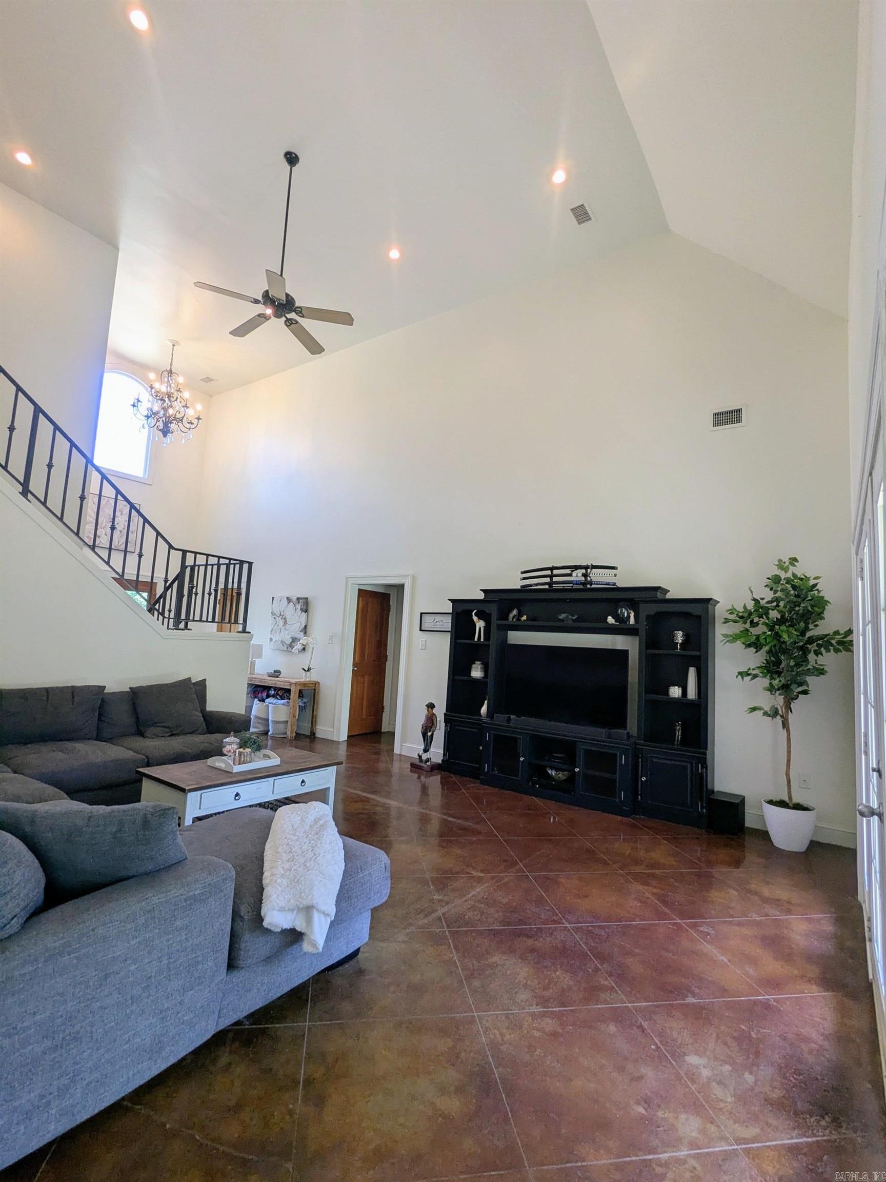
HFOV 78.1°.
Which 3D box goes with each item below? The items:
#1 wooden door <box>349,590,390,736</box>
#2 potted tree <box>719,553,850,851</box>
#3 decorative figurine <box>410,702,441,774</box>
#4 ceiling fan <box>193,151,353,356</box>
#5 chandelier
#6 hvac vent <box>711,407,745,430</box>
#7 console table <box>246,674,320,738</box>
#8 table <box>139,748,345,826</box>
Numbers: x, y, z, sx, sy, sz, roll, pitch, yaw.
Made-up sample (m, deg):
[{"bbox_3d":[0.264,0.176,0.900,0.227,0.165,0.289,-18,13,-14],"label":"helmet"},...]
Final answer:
[{"bbox_3d":[-1.072,1.016,7.772,0.047,2.033,0.759,-1,-7,35],"label":"wooden door"},{"bbox_3d":[2.562,0.809,4.114,0.840,2.155,0.691,-1,-7,35],"label":"potted tree"},{"bbox_3d":[-0.143,1.565,5.935,0.278,0.707,0.264,-1,-7,35],"label":"decorative figurine"},{"bbox_3d":[-1.402,-3.064,4.749,1.213,1.531,1.247,-1,-7,35],"label":"ceiling fan"},{"bbox_3d":[-4.018,-2.892,7.985,0.921,1.541,0.921,-1,-7,35],"label":"chandelier"},{"bbox_3d":[2.548,-1.552,4.881,0.285,0.203,0.024,-1,-7,35],"label":"hvac vent"},{"bbox_3d":[-2.510,1.593,7.740,1.660,0.743,0.393,-1,-7,35],"label":"console table"},{"bbox_3d":[-1.349,1.417,3.720,0.638,0.454,1.170,-1,-7,39],"label":"table"}]

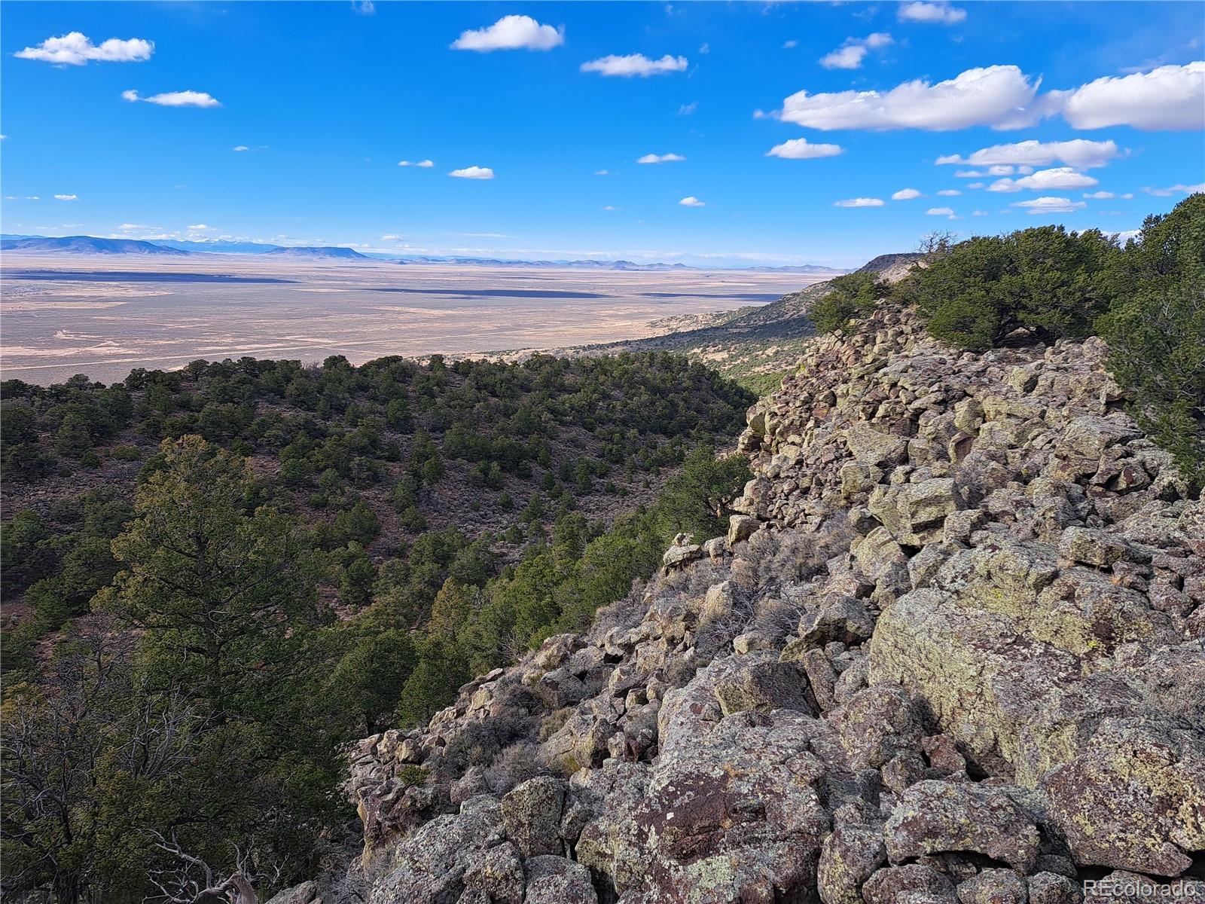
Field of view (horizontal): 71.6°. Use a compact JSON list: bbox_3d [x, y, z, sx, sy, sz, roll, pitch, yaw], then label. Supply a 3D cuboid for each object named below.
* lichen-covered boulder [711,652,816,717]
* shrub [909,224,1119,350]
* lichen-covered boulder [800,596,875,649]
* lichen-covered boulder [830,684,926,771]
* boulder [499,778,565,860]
[{"bbox_3d":[0.812,1.180,4.250,0.510,0.280,0.370,3,13,6],"label":"lichen-covered boulder"},{"bbox_3d":[10.094,-4.042,20.500,4.800,2.900,4.000,7,14,25],"label":"shrub"},{"bbox_3d":[1.434,1.037,5.100,0.460,0.280,0.380,3,13,9],"label":"lichen-covered boulder"},{"bbox_3d":[1.203,1.203,3.650,0.410,0.330,0.360,4,13,11],"label":"lichen-covered boulder"},{"bbox_3d":[-0.286,1.508,3.450,0.270,0.300,0.260,1,13,-2],"label":"boulder"}]

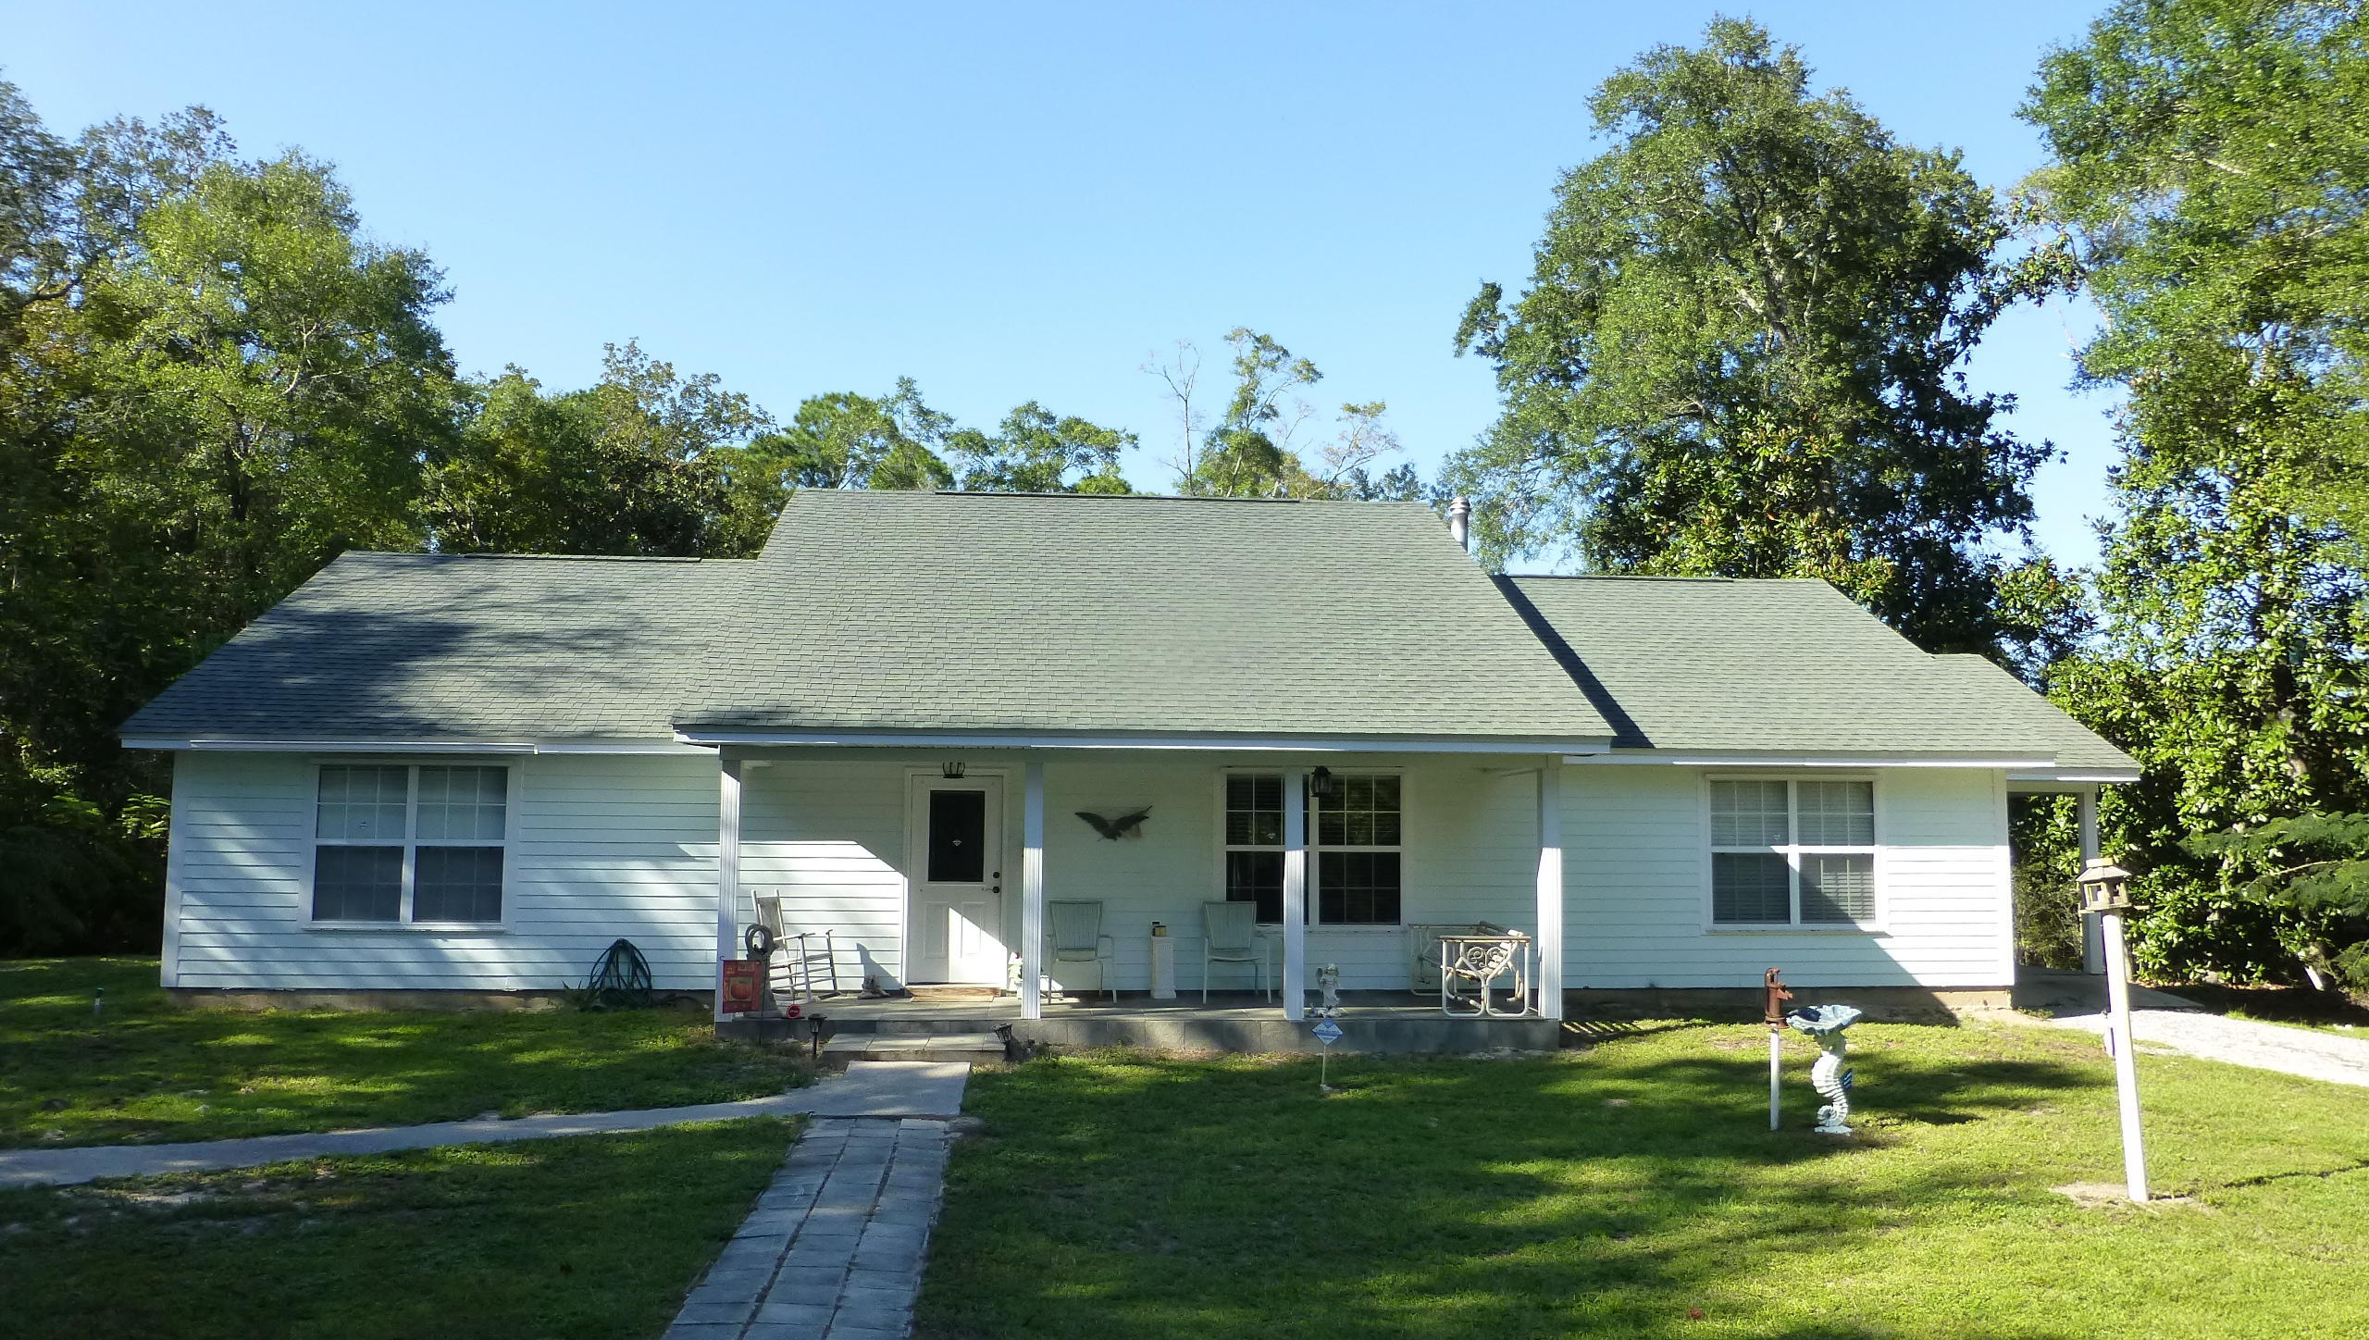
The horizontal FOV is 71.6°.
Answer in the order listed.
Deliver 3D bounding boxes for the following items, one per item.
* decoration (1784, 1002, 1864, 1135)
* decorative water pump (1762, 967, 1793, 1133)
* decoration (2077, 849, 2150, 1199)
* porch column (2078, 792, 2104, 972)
[{"bbox_3d":[4.069,2.550,10.500,0.440,0.768,0.420,3,-6,-30],"label":"decoration"},{"bbox_3d":[3.812,2.429,10.516,0.230,1.026,0.150,-3,-6,36],"label":"decorative water pump"},{"bbox_3d":[4.993,1.899,8.730,0.320,1.798,0.300,-2,-5,-5],"label":"decoration"},{"bbox_3d":[10.456,2.410,18.861,0.150,2.116,0.150,1,-5,-5],"label":"porch column"}]

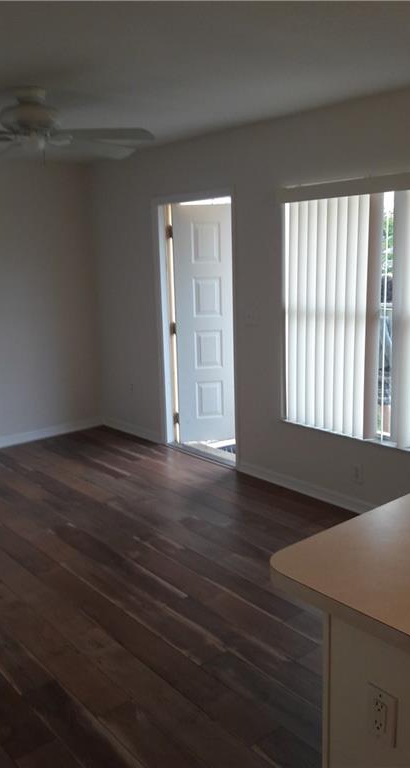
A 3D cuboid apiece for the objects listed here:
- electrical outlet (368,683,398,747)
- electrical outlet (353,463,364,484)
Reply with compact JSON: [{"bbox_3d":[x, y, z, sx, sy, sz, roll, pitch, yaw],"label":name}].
[{"bbox_3d":[0.359,0.678,1.271,0.010,0.116,0.072,-11,15,-39],"label":"electrical outlet"},{"bbox_3d":[0.959,0.562,3.890,0.010,0.116,0.072,-11,15,-39],"label":"electrical outlet"}]

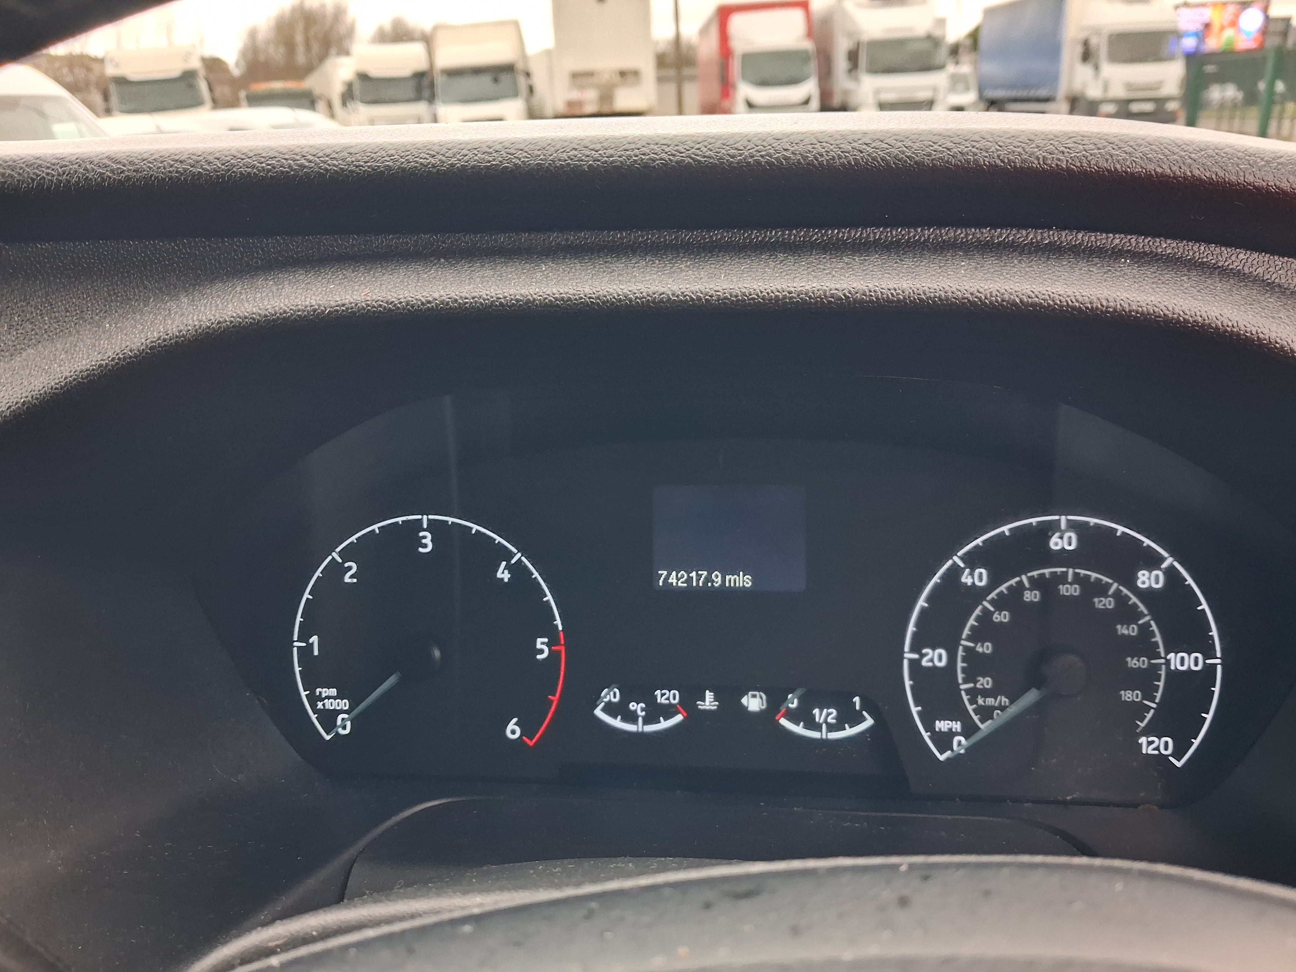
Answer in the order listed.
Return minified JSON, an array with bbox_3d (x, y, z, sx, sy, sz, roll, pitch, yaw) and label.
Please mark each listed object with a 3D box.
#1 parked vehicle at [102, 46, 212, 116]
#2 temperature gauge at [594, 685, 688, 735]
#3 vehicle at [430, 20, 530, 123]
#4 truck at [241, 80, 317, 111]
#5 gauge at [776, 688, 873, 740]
[{"bbox_3d":[-15.036,-11.745,32.323,2.520,3.800,6.100,-10,22,-17],"label":"parked vehicle"},{"bbox_3d":[-0.002,0.075,0.340,0.032,0.016,0.005,0,3,7],"label":"temperature gauge"},{"bbox_3d":[-5.283,-12.527,32.767,2.520,3.950,6.200,-5,21,-6],"label":"vehicle"},{"bbox_3d":[-12.932,-13.173,36.971,2.450,2.950,6.800,-7,21,-11],"label":"truck"},{"bbox_3d":[0.059,0.075,0.332,0.033,0.017,0.005,0,3,7],"label":"gauge"}]

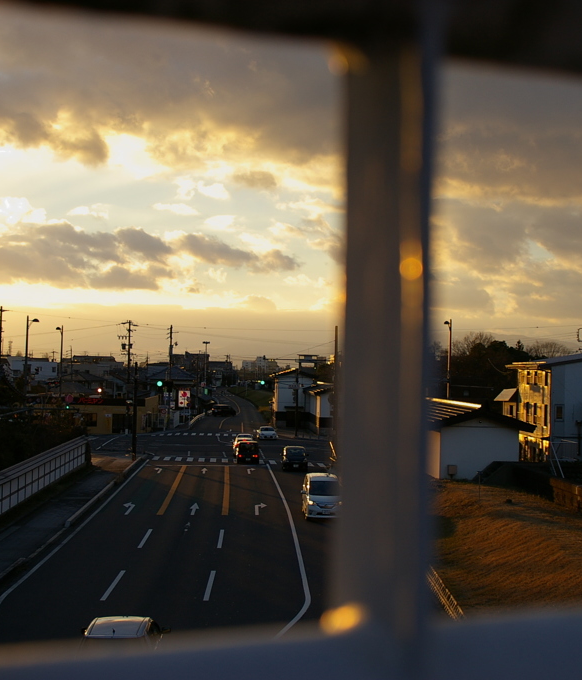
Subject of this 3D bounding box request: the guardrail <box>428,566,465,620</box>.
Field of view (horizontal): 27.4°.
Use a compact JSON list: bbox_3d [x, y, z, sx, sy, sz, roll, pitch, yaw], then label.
[{"bbox_3d":[4.300,7.114,31.968,0.200,0.750,9.500,1,-2,-1],"label":"guardrail"}]

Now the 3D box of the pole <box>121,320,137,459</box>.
[{"bbox_3d":[-12.510,3.794,91.869,1.200,10.600,0.700,1,-1,-11],"label":"pole"}]

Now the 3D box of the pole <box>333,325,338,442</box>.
[{"bbox_3d":[4.043,4.186,106.838,0.320,10.800,0.320,1,-2,-2],"label":"pole"}]

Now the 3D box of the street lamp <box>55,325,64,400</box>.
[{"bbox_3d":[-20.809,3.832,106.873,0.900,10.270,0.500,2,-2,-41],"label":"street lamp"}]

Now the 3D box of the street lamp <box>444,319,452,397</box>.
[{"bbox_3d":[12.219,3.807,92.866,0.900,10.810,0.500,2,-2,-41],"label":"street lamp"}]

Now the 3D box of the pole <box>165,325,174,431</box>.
[{"bbox_3d":[-12.975,4.033,127.862,0.600,11.180,0.800,1,-1,18],"label":"pole"}]

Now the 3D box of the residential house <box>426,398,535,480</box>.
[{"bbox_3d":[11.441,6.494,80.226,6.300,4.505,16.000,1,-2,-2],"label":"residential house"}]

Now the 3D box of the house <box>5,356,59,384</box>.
[{"bbox_3d":[-45.124,7.078,208.958,8.600,8.100,8.500,1,-2,-1],"label":"house"}]

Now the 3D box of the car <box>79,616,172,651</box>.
[{"bbox_3d":[-3.500,6.490,24.700,1.720,1.520,4.400,1,-1,-2],"label":"car"}]

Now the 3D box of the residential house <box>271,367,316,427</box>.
[{"bbox_3d":[0.280,6.981,144.640,5.800,6.926,9.500,1,-2,-2],"label":"residential house"}]

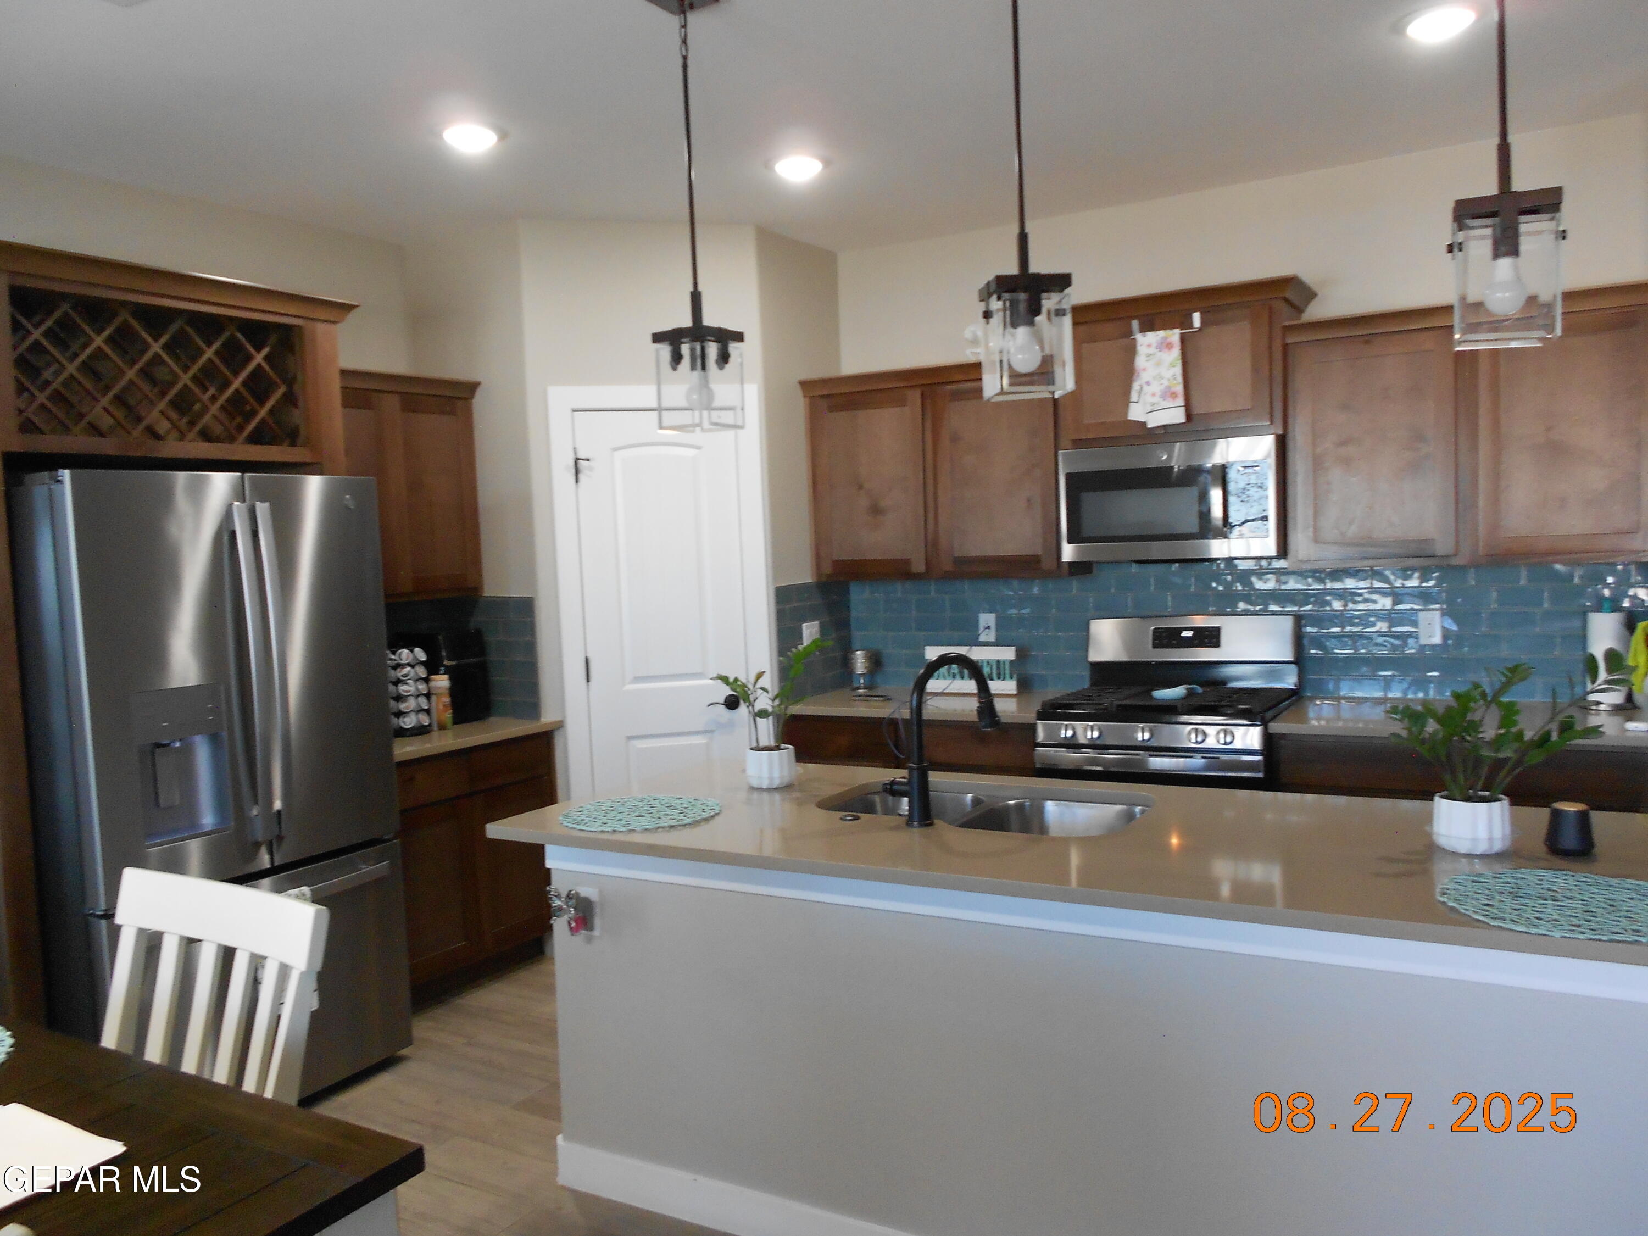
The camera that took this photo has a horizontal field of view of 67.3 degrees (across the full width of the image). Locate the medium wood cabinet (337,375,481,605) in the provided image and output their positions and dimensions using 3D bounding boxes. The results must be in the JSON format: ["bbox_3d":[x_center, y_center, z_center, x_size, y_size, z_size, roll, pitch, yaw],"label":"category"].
[{"bbox_3d":[-1.658,-0.462,4.472,0.360,0.809,0.875,0,4,29],"label":"medium wood cabinet"}]

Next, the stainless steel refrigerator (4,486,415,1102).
[{"bbox_3d":[-1.823,0.524,3.529,0.820,1.780,0.910,0,4,29],"label":"stainless steel refrigerator"}]

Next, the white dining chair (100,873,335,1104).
[{"bbox_3d":[-1.081,0.981,1.795,0.520,1.040,0.570,0,5,32],"label":"white dining chair"}]

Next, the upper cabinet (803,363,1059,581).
[{"bbox_3d":[0.478,-0.568,4.933,1.050,0.810,0.360,0,4,29],"label":"upper cabinet"}]

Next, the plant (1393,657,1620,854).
[{"bbox_3d":[1.308,0.255,2.395,0.410,0.385,0.360,0,4,29],"label":"plant"}]

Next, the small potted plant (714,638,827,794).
[{"bbox_3d":[-0.136,0.237,3.184,0.254,0.380,0.230,0,4,29],"label":"small potted plant"}]

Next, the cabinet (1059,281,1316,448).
[{"bbox_3d":[1.261,-0.873,4.437,0.894,0.509,0.435,0,4,29],"label":"cabinet"}]

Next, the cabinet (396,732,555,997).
[{"bbox_3d":[-1.472,0.900,4.441,0.615,0.880,0.870,0,4,29],"label":"cabinet"}]

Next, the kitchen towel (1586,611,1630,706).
[{"bbox_3d":[2.491,0.130,3.942,0.110,0.282,0.110,0,4,29],"label":"kitchen towel"}]

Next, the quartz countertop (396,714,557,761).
[{"bbox_3d":[-1.494,0.433,4.459,0.649,0.031,0.905,0,4,29],"label":"quartz countertop"}]

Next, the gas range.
[{"bbox_3d":[1.231,0.624,4.392,0.758,1.210,0.710,0,4,29],"label":"gas range"}]

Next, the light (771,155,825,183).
[{"bbox_3d":[-0.078,-1.445,3.992,0.170,0.040,0.170,-2,4,0],"label":"light"}]

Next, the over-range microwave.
[{"bbox_3d":[1.280,-0.419,4.484,0.753,0.406,0.395,0,4,29],"label":"over-range microwave"}]

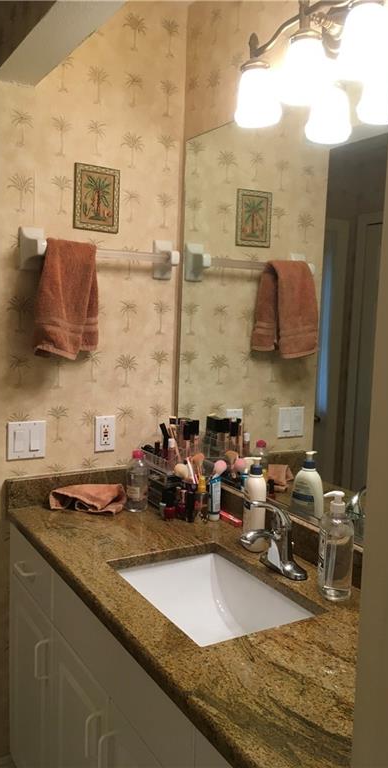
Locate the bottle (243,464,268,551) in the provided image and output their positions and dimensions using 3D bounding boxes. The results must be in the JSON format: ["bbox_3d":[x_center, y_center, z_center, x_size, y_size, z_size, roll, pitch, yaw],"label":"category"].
[{"bbox_3d":[0.160,0.311,1.674,0.059,0.238,0.092,2,6,-4],"label":"bottle"}]

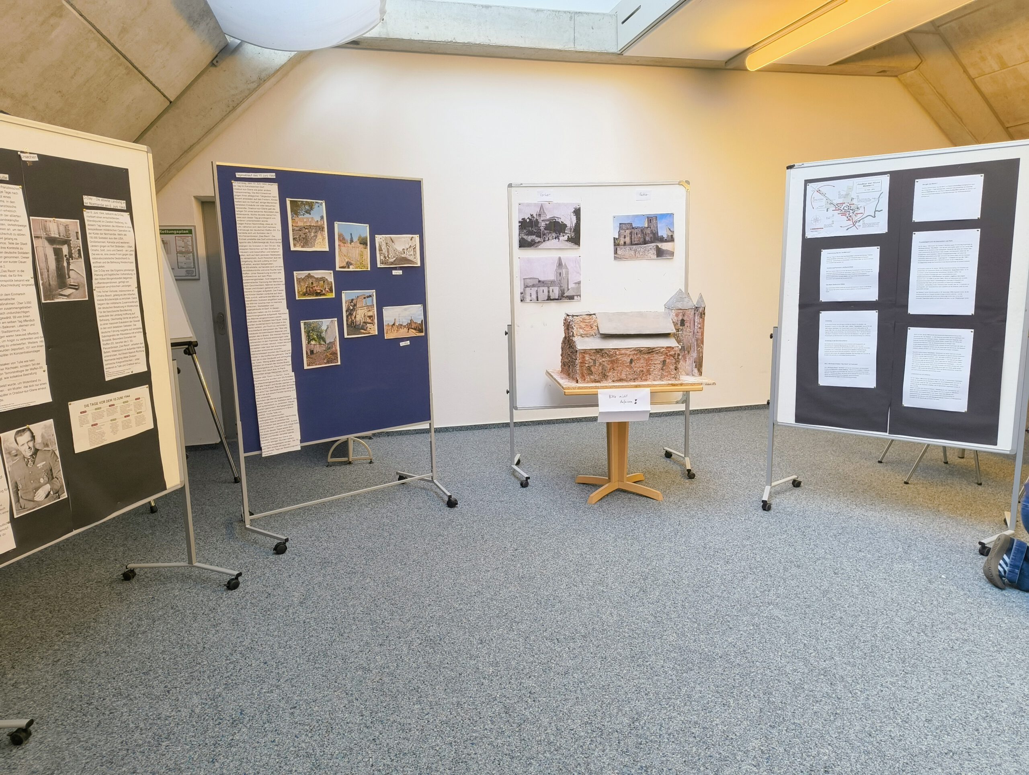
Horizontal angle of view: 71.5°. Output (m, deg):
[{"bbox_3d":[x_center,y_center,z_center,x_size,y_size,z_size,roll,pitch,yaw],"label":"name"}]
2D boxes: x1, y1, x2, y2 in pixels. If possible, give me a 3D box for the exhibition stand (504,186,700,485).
[{"bbox_3d":[0.594,-0.384,4.921,1.280,2.000,0.610,-2,9,-4],"label":"exhibition stand"}]

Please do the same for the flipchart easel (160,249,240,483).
[{"bbox_3d":[-2.487,-0.248,4.725,0.860,1.920,0.800,3,10,23],"label":"flipchart easel"}]

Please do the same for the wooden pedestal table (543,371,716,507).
[{"bbox_3d":[0.678,0.303,4.562,0.830,0.755,0.800,-2,9,-4],"label":"wooden pedestal table"}]

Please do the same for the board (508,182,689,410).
[{"bbox_3d":[0.589,-0.615,4.883,1.225,1.525,0.035,-2,9,-4],"label":"board"}]

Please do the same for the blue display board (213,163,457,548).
[{"bbox_3d":[-1.003,-0.214,4.117,1.250,1.990,0.660,-9,12,-39],"label":"blue display board"}]

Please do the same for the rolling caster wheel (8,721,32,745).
[{"bbox_3d":[-1.541,1.083,2.235,0.056,0.062,0.050,5,11,32],"label":"rolling caster wheel"}]

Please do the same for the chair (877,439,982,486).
[{"bbox_3d":[2.790,0.174,4.775,0.560,0.830,0.540,0,10,8],"label":"chair"}]

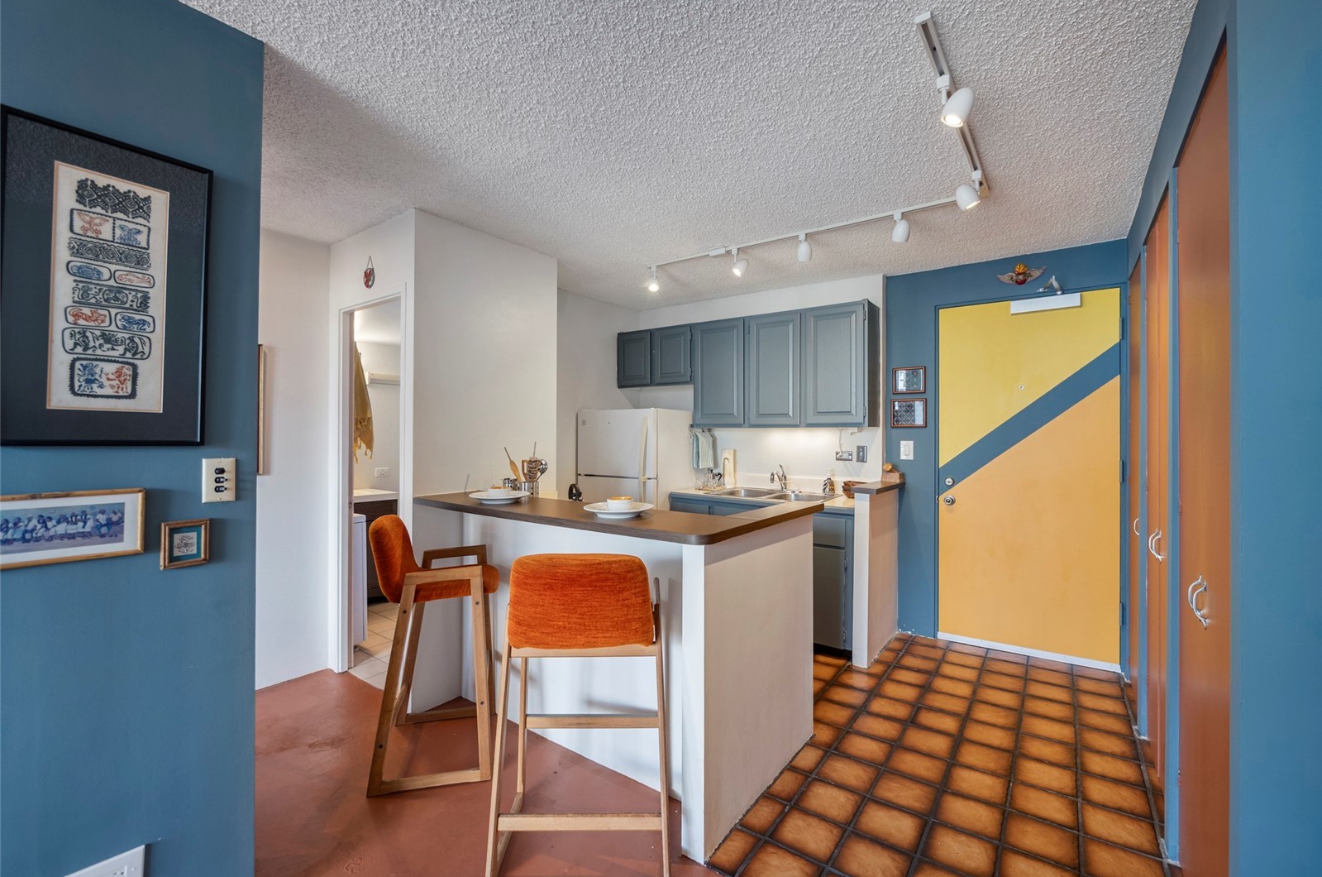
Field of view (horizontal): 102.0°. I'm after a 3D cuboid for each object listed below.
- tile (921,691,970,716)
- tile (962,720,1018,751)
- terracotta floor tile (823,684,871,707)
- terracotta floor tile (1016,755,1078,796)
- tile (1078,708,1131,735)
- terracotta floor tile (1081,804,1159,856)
[{"bbox_3d":[1.409,1.313,2.650,0.188,0.012,0.187,-1,-1,37],"label":"tile"},{"bbox_3d":[1.449,1.309,2.357,0.188,0.012,0.187,-1,-1,37],"label":"tile"},{"bbox_3d":[0.960,1.321,2.761,0.186,0.010,0.186,0,0,37],"label":"terracotta floor tile"},{"bbox_3d":[1.519,1.337,2.113,0.197,0.012,0.197,0,0,37],"label":"terracotta floor tile"},{"bbox_3d":[2.074,1.337,2.500,0.197,0.012,0.197,0,0,37],"label":"tile"},{"bbox_3d":[1.562,1.337,1.822,0.197,0.012,0.197,0,0,37],"label":"terracotta floor tile"}]

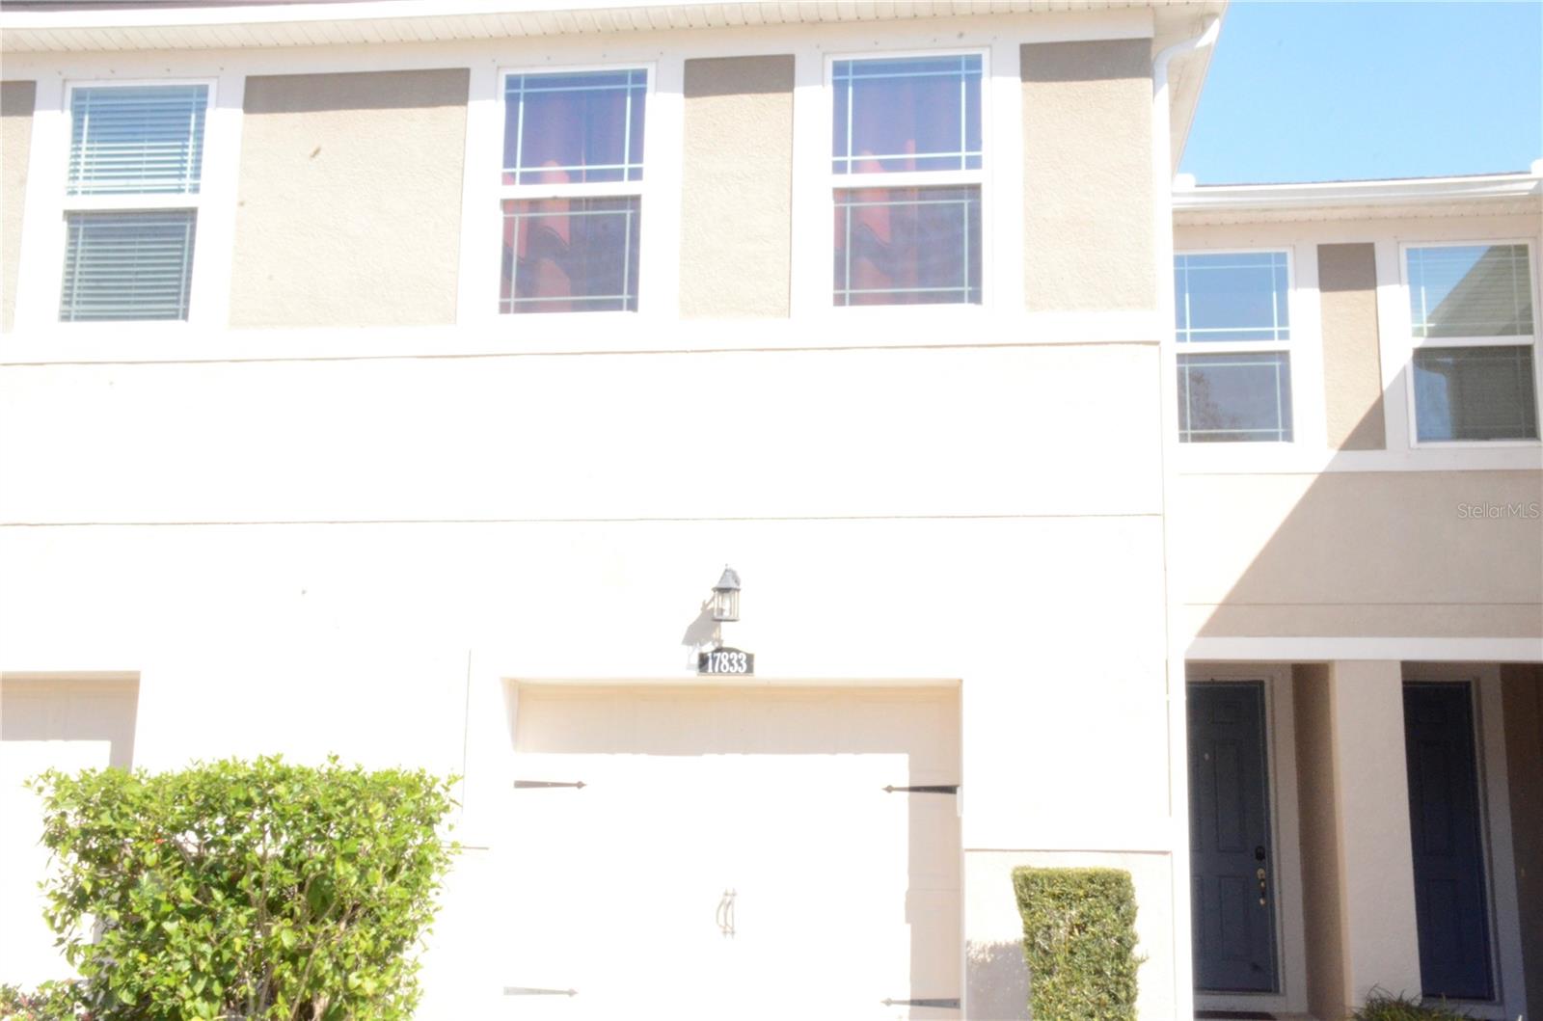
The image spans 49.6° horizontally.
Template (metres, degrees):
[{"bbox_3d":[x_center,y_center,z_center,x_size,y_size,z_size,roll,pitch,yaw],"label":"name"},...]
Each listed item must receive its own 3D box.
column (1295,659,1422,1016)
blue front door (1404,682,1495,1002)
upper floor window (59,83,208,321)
[{"bbox_3d":[4.238,2.420,12.170,0.486,2.500,1.520,-1,-11,7],"label":"column"},{"bbox_3d":[5.017,2.527,12.897,0.920,2.396,0.070,-1,-11,7],"label":"blue front door"},{"bbox_3d":[-3.735,-1.803,9.780,0.858,1.477,0.100,-1,-11,7],"label":"upper floor window"}]

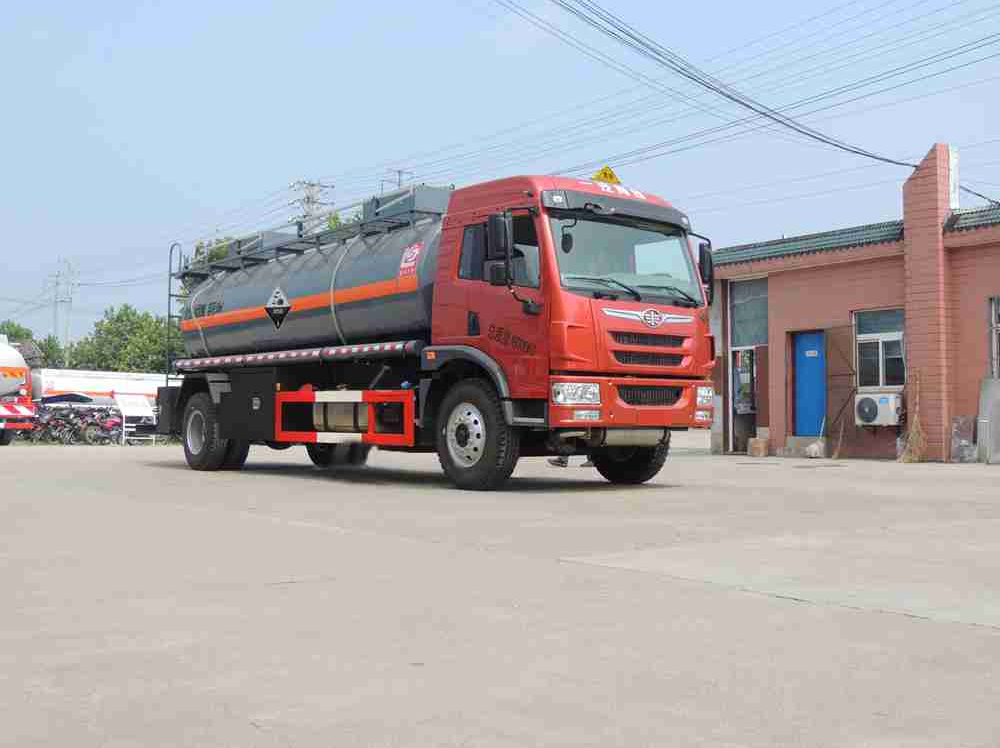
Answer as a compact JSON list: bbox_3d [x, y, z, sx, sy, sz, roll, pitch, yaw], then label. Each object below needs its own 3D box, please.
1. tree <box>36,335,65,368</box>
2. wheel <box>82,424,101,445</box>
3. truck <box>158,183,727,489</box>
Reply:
[{"bbox_3d":[-23.341,0.597,60.000,2.200,5.200,2.200,0,-2,0],"label":"tree"},{"bbox_3d":[-11.666,1.728,33.000,0.620,0.630,0.120,2,-3,-30],"label":"wheel"},{"bbox_3d":[-1.298,-0.404,13.899,2.586,3.252,8.706,2,-3,-38],"label":"truck"}]

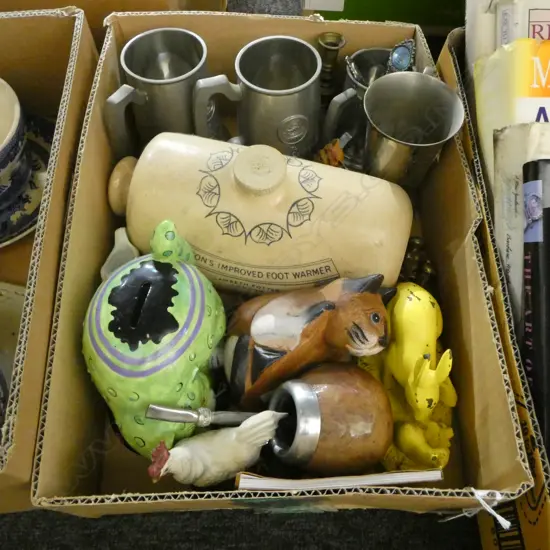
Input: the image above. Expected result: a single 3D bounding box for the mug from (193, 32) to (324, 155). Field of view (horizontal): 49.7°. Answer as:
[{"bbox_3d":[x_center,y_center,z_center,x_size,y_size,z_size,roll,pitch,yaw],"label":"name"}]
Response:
[{"bbox_3d":[-0.016,-0.174,0.643,0.129,0.127,0.090,-12,61,-8],"label":"mug"}]

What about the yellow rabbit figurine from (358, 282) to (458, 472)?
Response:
[{"bbox_3d":[0.123,0.089,0.548,0.083,0.090,0.162,-1,60,-2],"label":"yellow rabbit figurine"}]

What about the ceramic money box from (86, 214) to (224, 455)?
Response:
[{"bbox_3d":[-0.096,0.057,0.497,0.111,0.130,0.172,-5,60,-7],"label":"ceramic money box"}]

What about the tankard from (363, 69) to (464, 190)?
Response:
[{"bbox_3d":[0.128,-0.135,0.599,0.091,0.123,0.121,13,60,4],"label":"tankard"}]

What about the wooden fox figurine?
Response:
[{"bbox_3d":[0.033,0.059,0.551,0.162,0.068,0.088,-25,61,-5],"label":"wooden fox figurine"}]

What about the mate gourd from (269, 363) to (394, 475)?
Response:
[{"bbox_3d":[0.049,0.117,0.486,0.097,0.090,0.090,7,57,-22],"label":"mate gourd"}]

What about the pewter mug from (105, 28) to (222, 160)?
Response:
[{"bbox_3d":[-0.127,-0.191,0.673,0.130,0.125,0.100,-38,65,-19],"label":"pewter mug"}]

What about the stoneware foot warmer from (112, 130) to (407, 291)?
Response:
[{"bbox_3d":[-0.015,-0.068,0.588,0.285,0.147,0.145,11,70,3],"label":"stoneware foot warmer"}]

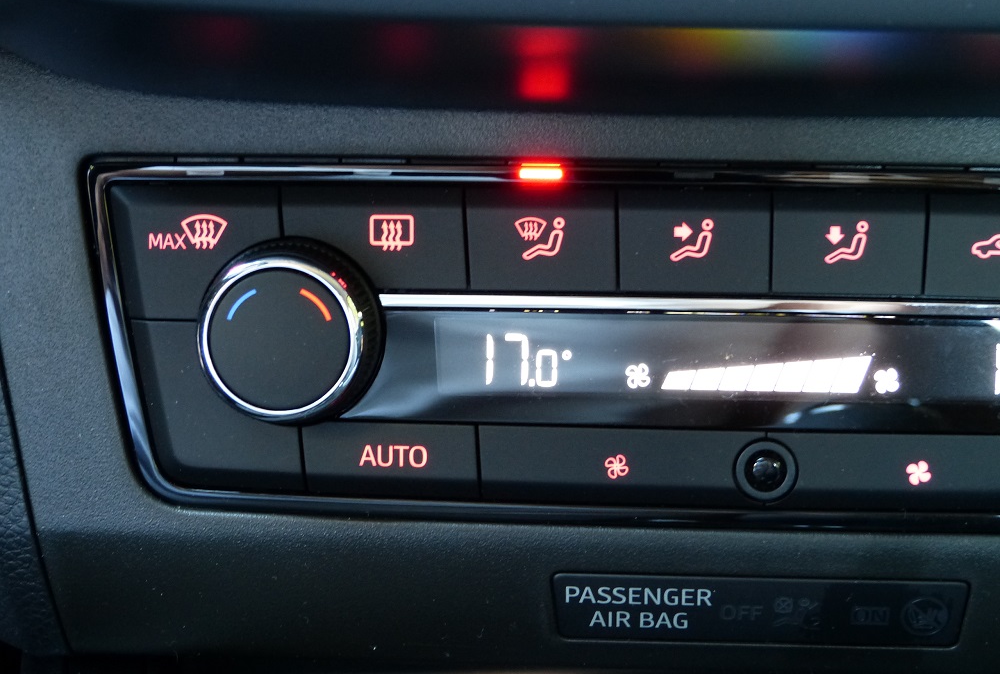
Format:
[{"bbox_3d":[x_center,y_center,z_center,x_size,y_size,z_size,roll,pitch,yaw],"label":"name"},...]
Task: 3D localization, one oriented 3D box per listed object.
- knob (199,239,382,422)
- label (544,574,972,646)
[{"bbox_3d":[-0.035,0.000,0.387,0.030,0.030,0.014,1,6,3],"label":"knob"},{"bbox_3d":[0.044,0.046,0.400,0.070,0.014,0.002,1,33,2],"label":"label"}]

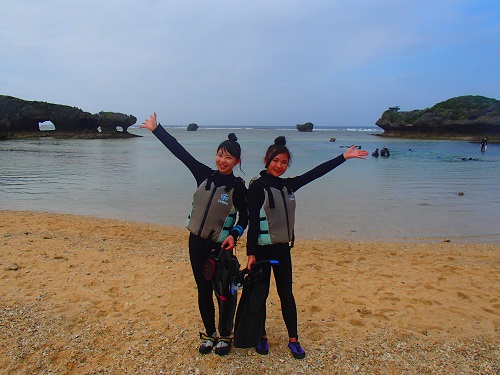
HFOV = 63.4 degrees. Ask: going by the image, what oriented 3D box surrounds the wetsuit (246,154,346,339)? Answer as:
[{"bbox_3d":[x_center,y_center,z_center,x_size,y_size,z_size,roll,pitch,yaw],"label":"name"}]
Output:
[{"bbox_3d":[0.335,0.442,2.875,0.740,1.345,0.380,-4,9,-23],"label":"wetsuit"}]

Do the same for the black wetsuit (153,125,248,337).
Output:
[{"bbox_3d":[-0.355,0.329,2.870,0.700,1.550,0.380,2,9,12],"label":"black wetsuit"}]

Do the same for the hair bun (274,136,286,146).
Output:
[{"bbox_3d":[0.213,-0.321,2.820,0.083,0.075,0.083,-2,9,-10],"label":"hair bun"}]

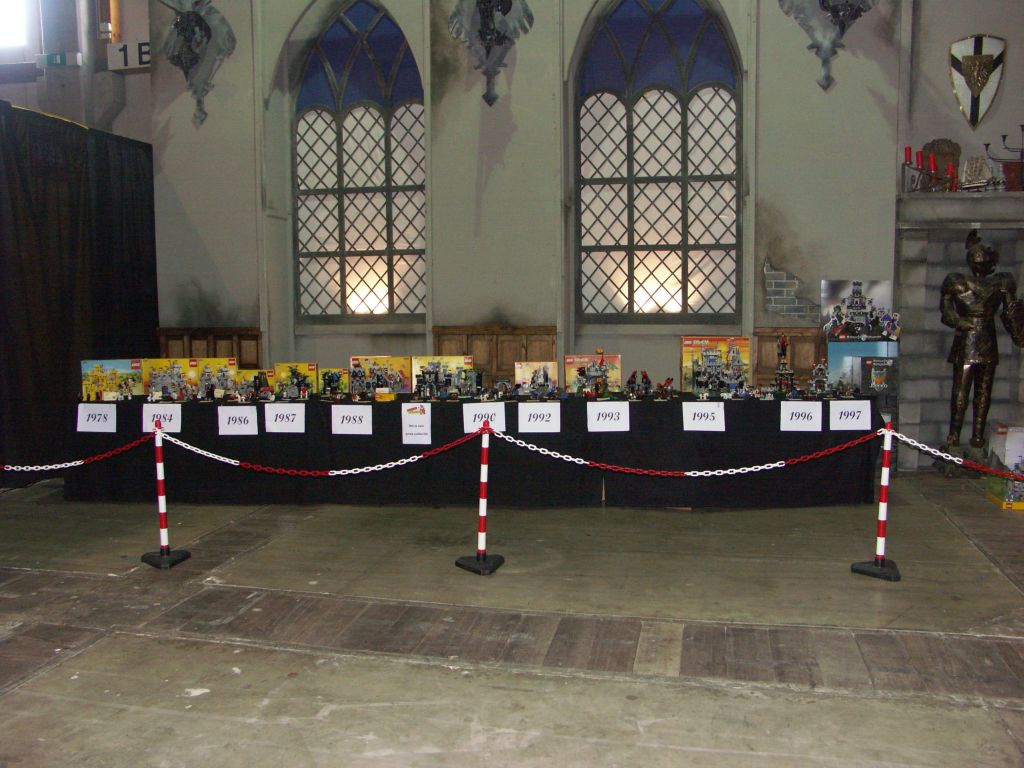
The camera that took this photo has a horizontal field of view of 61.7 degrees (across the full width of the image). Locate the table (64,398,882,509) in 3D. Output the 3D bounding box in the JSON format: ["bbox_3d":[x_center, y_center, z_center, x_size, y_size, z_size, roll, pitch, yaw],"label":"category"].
[{"bbox_3d":[-0.378,0.485,6.600,5.980,0.770,0.760,0,5,3],"label":"table"}]

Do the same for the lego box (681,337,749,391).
[{"bbox_3d":[1.617,-0.156,6.825,0.527,0.440,0.090,0,5,3],"label":"lego box"}]

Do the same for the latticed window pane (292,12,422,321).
[{"bbox_3d":[-1.560,-2.362,8.985,1.542,3.286,0.100,1,5,12],"label":"latticed window pane"}]

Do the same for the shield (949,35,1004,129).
[{"bbox_3d":[3.919,-2.544,7.216,0.441,0.791,0.070,1,5,12],"label":"shield"}]

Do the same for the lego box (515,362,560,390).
[{"bbox_3d":[0.197,-0.054,6.810,0.344,0.246,0.060,0,5,3],"label":"lego box"}]

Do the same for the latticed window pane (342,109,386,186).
[{"bbox_3d":[-1.542,-2.473,8.971,0.487,0.840,0.050,1,5,12],"label":"latticed window pane"}]

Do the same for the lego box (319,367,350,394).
[{"bbox_3d":[-1.429,-0.027,6.930,0.239,0.205,0.060,0,5,3],"label":"lego box"}]

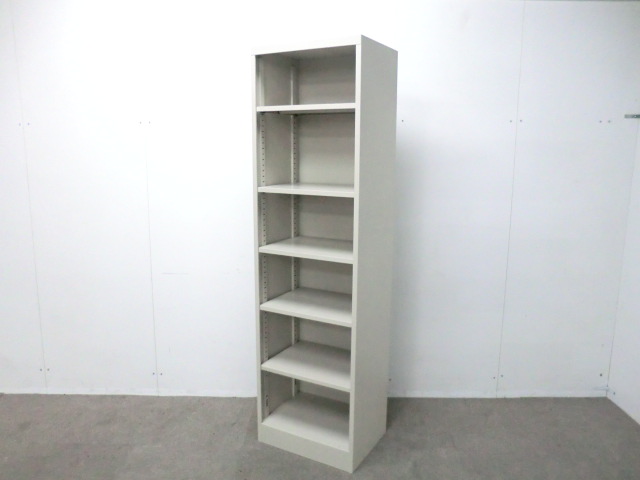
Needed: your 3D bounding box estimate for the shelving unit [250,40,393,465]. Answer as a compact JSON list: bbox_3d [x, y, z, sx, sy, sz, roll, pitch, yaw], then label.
[{"bbox_3d":[0.024,0.079,2.359,0.518,1.860,0.393,6,12,29],"label":"shelving unit"}]

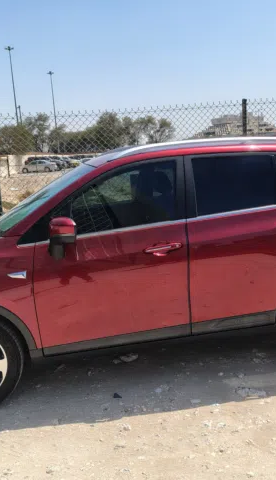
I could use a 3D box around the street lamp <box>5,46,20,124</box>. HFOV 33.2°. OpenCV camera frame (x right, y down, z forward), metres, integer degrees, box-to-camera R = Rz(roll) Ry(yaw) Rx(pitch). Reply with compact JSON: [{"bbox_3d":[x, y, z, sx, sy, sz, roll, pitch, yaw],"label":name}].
[{"bbox_3d":[-20.897,-22.251,79.559,1.600,21.092,1.600,-6,9,-13],"label":"street lamp"}]

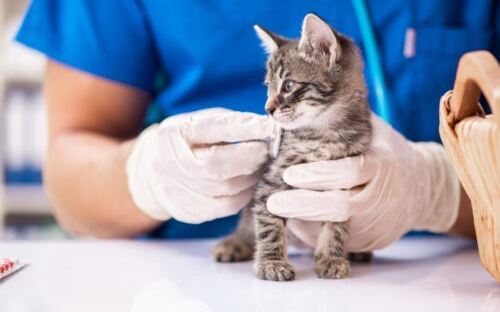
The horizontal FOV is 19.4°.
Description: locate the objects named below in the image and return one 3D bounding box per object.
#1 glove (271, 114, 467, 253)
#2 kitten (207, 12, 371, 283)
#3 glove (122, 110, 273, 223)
[{"bbox_3d":[0.084,0.020,1.085,0.155,0.100,0.095,-3,6,-28],"label":"glove"},{"bbox_3d":[0.035,-0.011,1.085,0.115,0.187,0.160,1,5,9],"label":"kitten"},{"bbox_3d":[-0.036,0.008,1.075,0.120,0.087,0.085,2,6,25],"label":"glove"}]

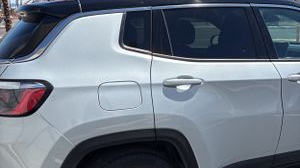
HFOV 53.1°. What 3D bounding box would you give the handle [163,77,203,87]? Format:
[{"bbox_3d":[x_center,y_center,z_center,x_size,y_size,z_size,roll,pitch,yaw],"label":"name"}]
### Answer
[{"bbox_3d":[0.188,-0.007,1.683,0.240,0.042,0.050,-4,14,-17],"label":"handle"}]

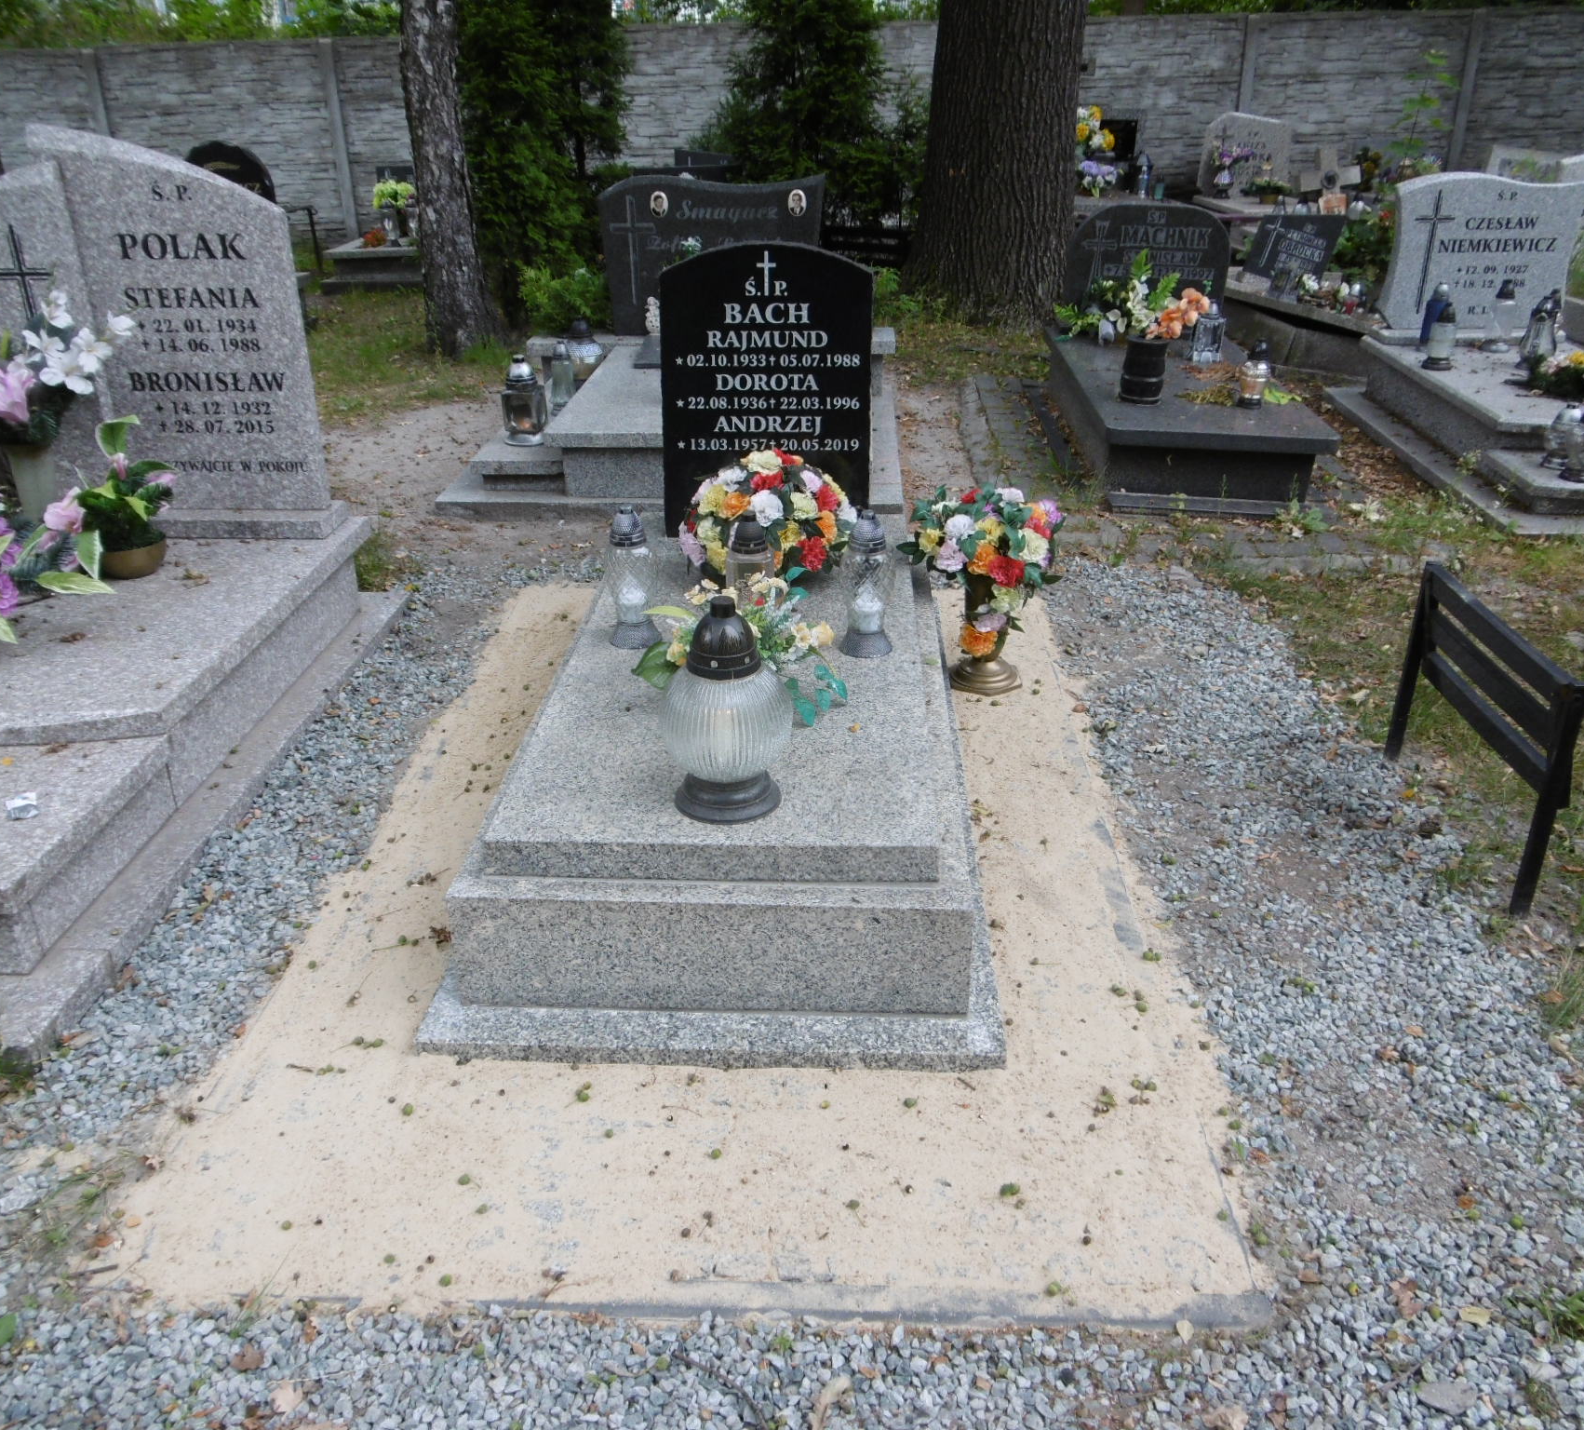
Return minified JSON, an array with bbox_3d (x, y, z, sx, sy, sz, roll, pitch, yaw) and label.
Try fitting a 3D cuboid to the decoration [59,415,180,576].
[{"bbox_3d":[-1.786,-0.579,3.502,0.310,0.400,0.290,0,27,3],"label":"decoration"}]

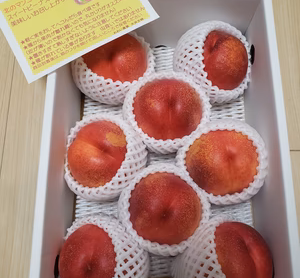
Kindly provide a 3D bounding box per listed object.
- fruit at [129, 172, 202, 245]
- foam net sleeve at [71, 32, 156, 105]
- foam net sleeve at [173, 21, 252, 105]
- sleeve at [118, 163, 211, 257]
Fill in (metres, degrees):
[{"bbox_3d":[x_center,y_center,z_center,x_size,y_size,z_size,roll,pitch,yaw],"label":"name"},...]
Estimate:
[{"bbox_3d":[0.015,0.073,0.308,0.082,0.076,0.082,0,74,0],"label":"fruit"},{"bbox_3d":[-0.043,-0.087,0.357,0.094,0.083,0.094,2,82,-5],"label":"foam net sleeve"},{"bbox_3d":[0.072,-0.090,0.353,0.089,0.082,0.089,7,93,-25],"label":"foam net sleeve"},{"bbox_3d":[0.015,0.074,0.310,0.092,0.081,0.092,0,74,0],"label":"sleeve"}]

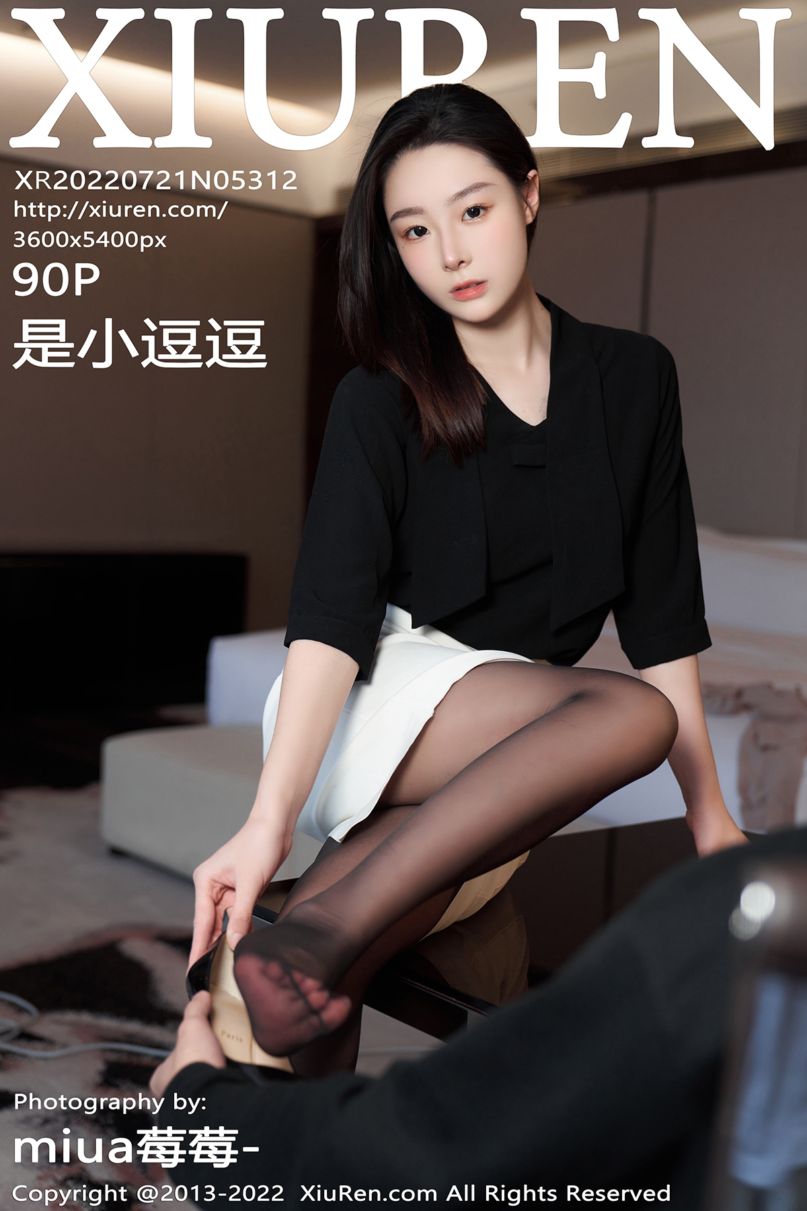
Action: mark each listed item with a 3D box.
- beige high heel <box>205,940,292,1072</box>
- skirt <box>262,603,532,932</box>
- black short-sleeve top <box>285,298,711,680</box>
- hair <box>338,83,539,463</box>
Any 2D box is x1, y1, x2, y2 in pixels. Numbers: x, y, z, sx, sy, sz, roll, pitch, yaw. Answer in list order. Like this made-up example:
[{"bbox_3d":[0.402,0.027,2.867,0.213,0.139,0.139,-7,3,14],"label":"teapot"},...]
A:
[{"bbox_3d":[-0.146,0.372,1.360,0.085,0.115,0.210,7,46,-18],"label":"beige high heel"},{"bbox_3d":[0.002,0.142,1.570,0.340,0.280,0.320,-3,6,-14],"label":"skirt"},{"bbox_3d":[0.106,-0.127,1.620,0.460,0.430,0.310,2,9,-1],"label":"black short-sleeve top"},{"bbox_3d":[0.037,-0.350,1.540,0.215,0.380,0.240,-7,5,18],"label":"hair"}]

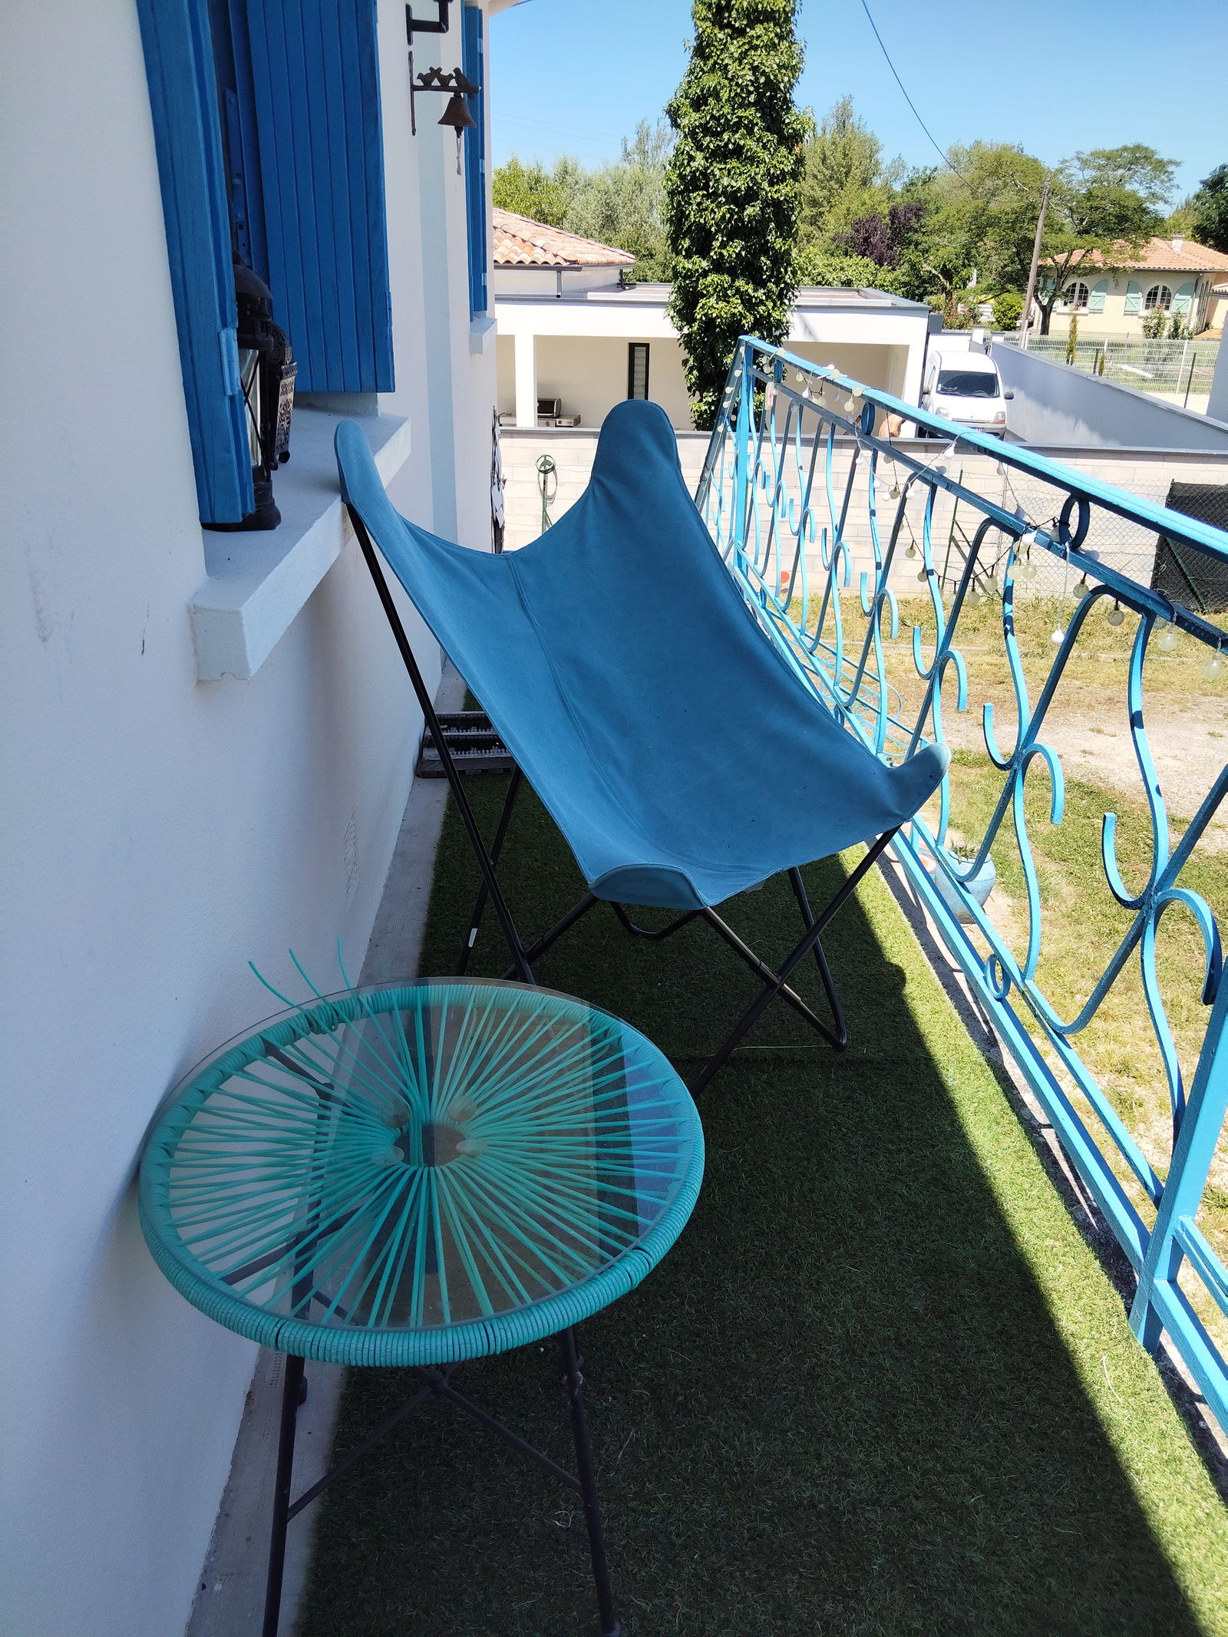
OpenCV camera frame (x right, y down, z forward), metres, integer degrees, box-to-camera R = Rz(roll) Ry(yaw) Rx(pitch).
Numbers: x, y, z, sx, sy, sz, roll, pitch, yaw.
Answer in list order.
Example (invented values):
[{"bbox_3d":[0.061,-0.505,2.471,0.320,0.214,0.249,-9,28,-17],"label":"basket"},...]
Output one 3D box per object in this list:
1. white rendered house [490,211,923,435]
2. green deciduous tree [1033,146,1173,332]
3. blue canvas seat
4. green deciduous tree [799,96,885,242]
[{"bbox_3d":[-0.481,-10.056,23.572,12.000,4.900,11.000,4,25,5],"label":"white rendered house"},{"bbox_3d":[22.611,-26.475,54.646,6.400,7.800,6.000,10,27,18],"label":"green deciduous tree"},{"bbox_3d":[0.037,-0.068,1.795,0.656,0.996,0.720,-20,33,-38],"label":"blue canvas seat"},{"bbox_3d":[9.762,-25.002,49.993,4.600,9.200,4.600,6,25,8],"label":"green deciduous tree"}]

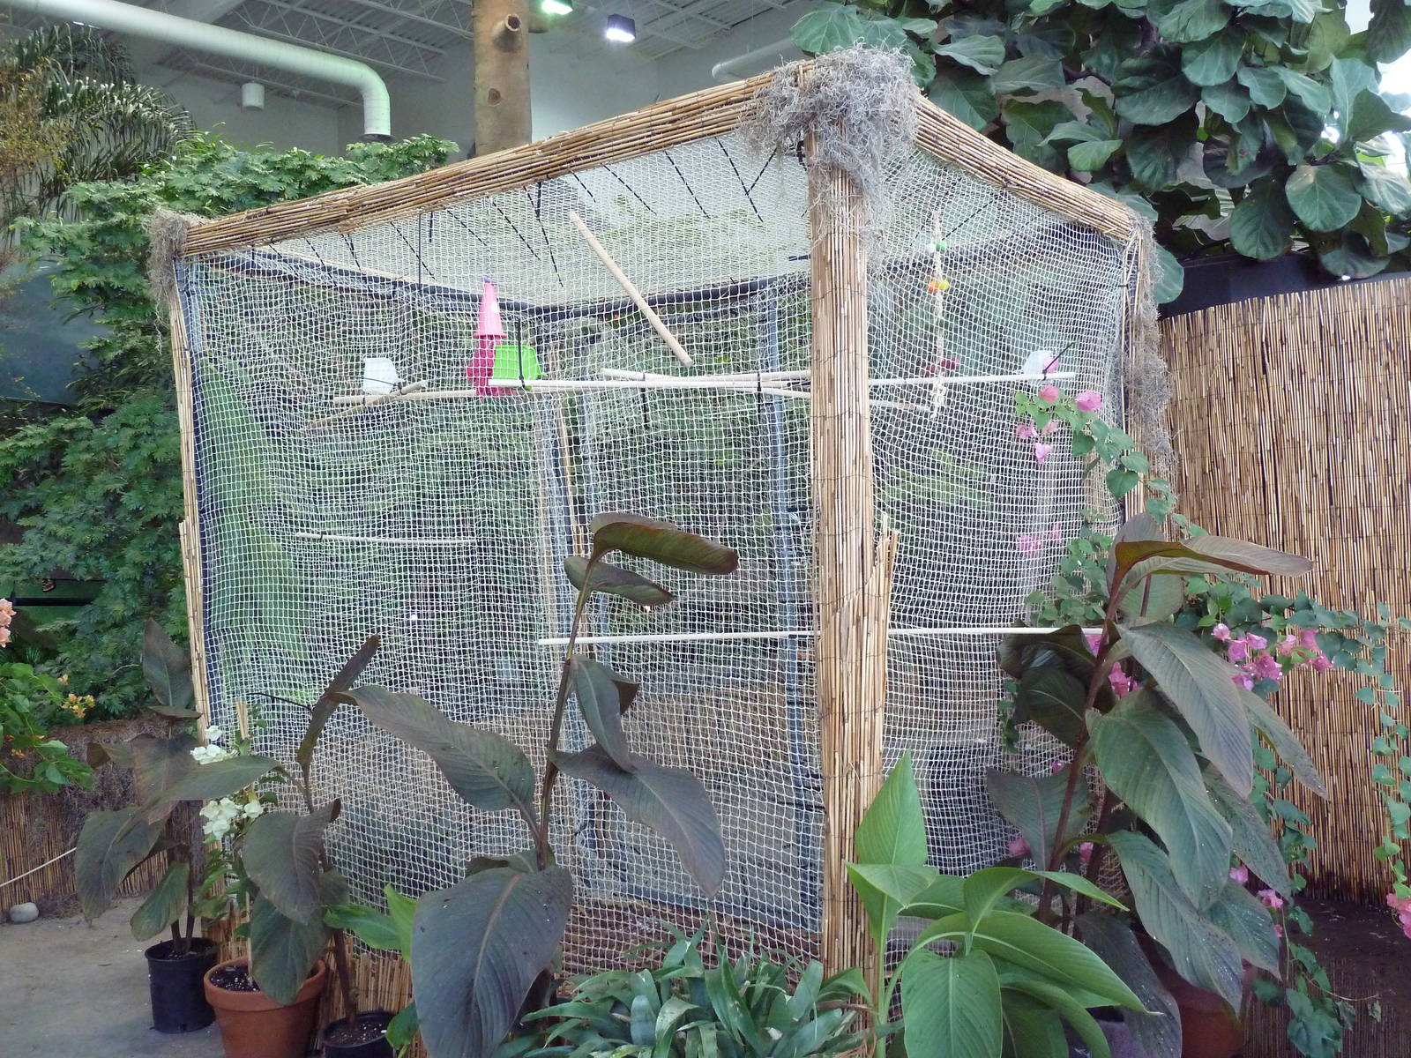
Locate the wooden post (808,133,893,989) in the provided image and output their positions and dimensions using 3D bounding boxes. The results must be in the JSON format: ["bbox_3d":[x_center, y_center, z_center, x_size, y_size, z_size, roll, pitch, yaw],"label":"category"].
[{"bbox_3d":[0.312,0.194,3.120,0.140,2.200,0.125,-1,1,9],"label":"wooden post"}]

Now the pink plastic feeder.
[{"bbox_3d":[-0.710,-0.624,4.630,0.140,0.380,0.140,-1,1,-6],"label":"pink plastic feeder"}]

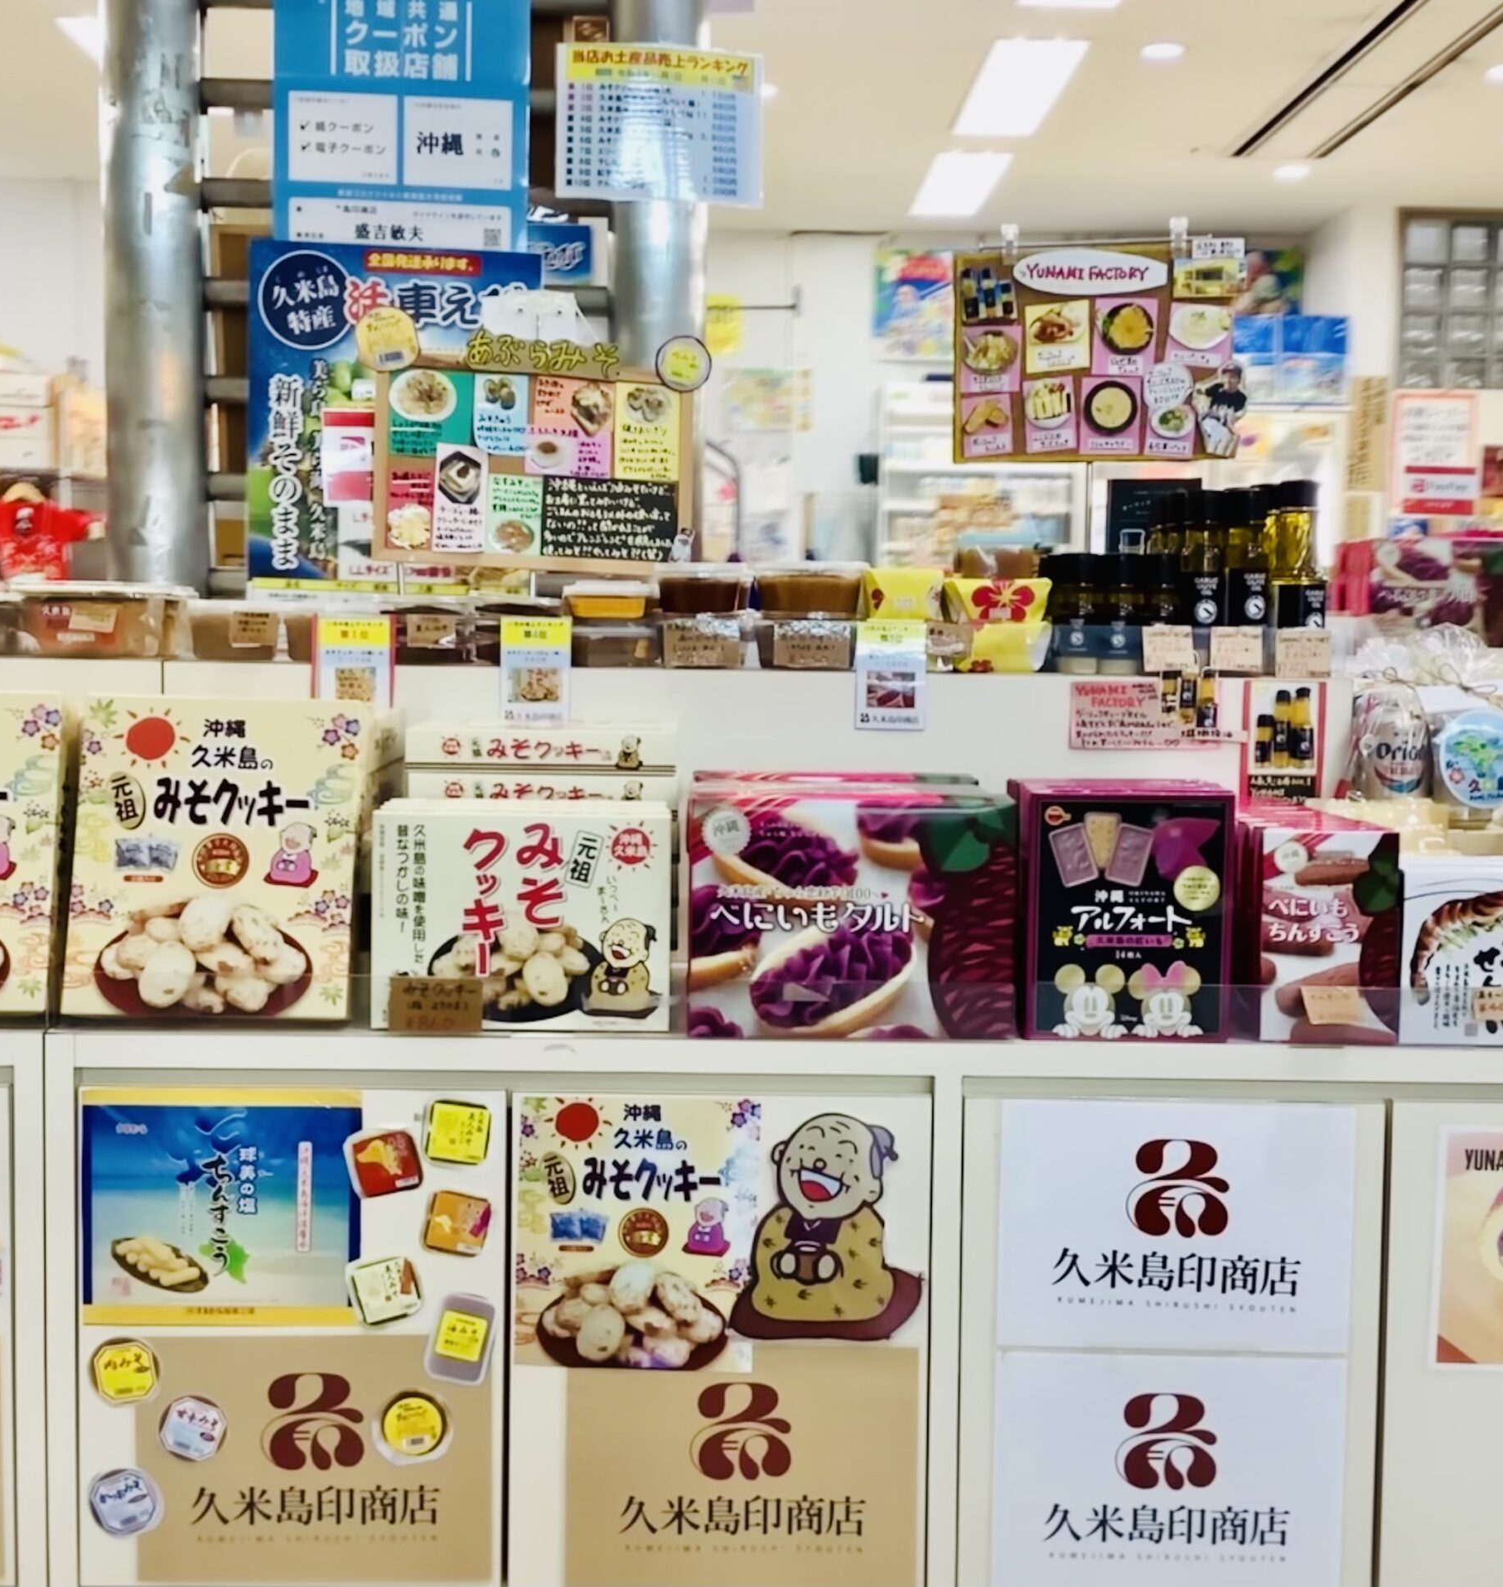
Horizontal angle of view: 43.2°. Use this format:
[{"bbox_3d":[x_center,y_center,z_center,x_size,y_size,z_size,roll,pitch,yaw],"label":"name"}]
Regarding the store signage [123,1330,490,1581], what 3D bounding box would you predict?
[{"bbox_3d":[-0.367,0.560,1.596,0.297,0.210,0.006,1,3,-1],"label":"store signage"}]

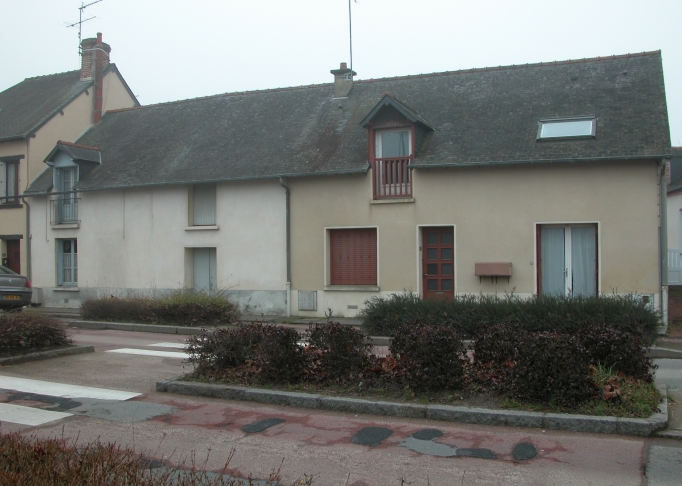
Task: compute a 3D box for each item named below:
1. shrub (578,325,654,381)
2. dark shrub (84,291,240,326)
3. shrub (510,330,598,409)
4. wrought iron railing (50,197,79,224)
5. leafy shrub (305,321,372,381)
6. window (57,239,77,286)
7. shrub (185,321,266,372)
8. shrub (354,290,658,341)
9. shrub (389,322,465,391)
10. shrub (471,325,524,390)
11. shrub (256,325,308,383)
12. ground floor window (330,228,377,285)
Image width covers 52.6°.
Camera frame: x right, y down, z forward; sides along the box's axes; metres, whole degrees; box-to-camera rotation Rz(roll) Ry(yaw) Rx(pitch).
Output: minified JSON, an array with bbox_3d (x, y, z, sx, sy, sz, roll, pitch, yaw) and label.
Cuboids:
[{"bbox_3d":[3.056,1.282,7.635,0.780,0.660,0.750,-1,-1,24],"label":"shrub"},{"bbox_3d":[-4.050,1.380,15.300,3.750,0.640,1.000,-1,0,24],"label":"dark shrub"},{"bbox_3d":[2.200,1.250,7.200,0.850,0.710,0.800,-1,0,24],"label":"shrub"},{"bbox_3d":[-7.980,-0.867,19.945,1.080,0.850,0.220,-1,0,23],"label":"wrought iron railing"},{"bbox_3d":[-0.030,1.290,8.600,0.760,0.660,0.700,-1,0,24],"label":"leafy shrub"},{"bbox_3d":[-8.216,0.594,20.659,0.859,1.416,0.170,-1,-1,27],"label":"window"},{"bbox_3d":[-1.474,1.331,8.935,0.930,0.680,0.780,-1,-1,24],"label":"shrub"},{"bbox_3d":[2.899,1.270,12.274,5.000,0.820,1.200,-1,-1,23],"label":"shrub"},{"bbox_3d":[0.994,1.258,7.736,0.800,0.750,0.750,-1,-1,24],"label":"shrub"},{"bbox_3d":[1.930,1.270,8.100,0.750,0.660,0.700,-1,0,24],"label":"shrub"},{"bbox_3d":[-0.716,1.316,8.285,0.620,0.680,0.620,-1,-1,0],"label":"shrub"},{"bbox_3d":[0.298,0.329,16.444,1.200,1.370,0.150,-1,0,22],"label":"ground floor window"}]

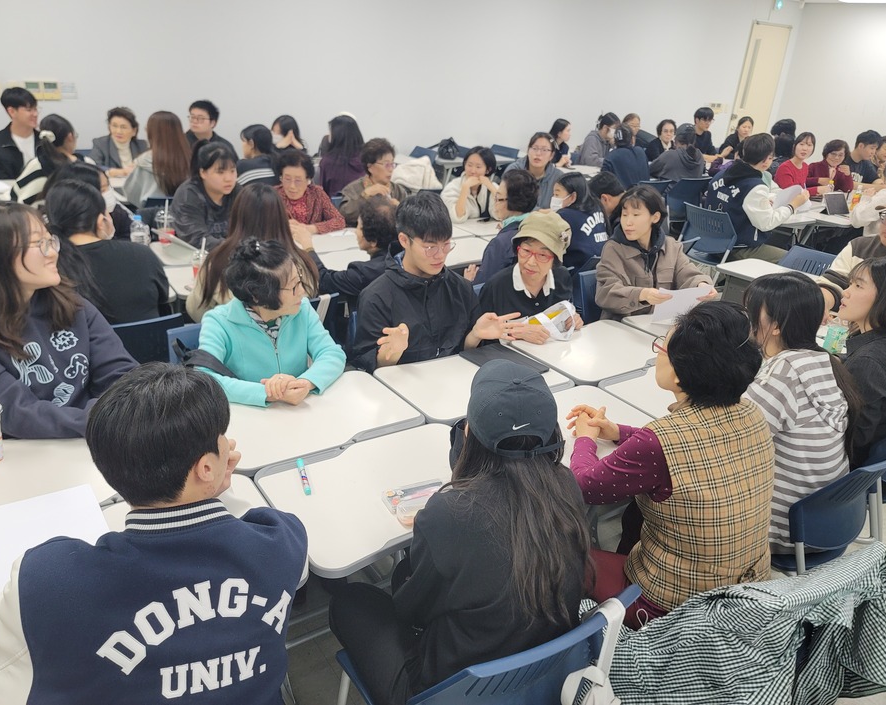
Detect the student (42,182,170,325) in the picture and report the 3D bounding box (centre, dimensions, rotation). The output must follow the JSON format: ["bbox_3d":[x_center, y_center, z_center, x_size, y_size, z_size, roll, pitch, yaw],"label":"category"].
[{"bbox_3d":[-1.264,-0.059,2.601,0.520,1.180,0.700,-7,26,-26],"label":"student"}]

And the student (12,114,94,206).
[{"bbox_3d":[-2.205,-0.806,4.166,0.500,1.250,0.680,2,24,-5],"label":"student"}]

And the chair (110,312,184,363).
[{"bbox_3d":[-1.293,0.180,2.641,0.520,0.800,0.550,-11,28,-32],"label":"chair"}]

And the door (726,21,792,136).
[{"bbox_3d":[4.521,-3.475,9.939,0.930,2.390,0.100,-11,28,-32],"label":"door"}]

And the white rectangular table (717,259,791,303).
[{"bbox_3d":[1.865,-0.086,3.886,0.430,0.720,0.610,-11,28,-32],"label":"white rectangular table"}]

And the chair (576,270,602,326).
[{"bbox_3d":[0.912,0.038,3.281,0.480,0.800,0.540,-11,29,-30],"label":"chair"}]

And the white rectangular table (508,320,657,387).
[{"bbox_3d":[0.577,0.305,2.781,0.620,0.720,0.420,-11,28,-32],"label":"white rectangular table"}]

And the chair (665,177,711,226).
[{"bbox_3d":[2.097,-1.243,6.419,0.540,0.840,0.560,-11,28,-33],"label":"chair"}]

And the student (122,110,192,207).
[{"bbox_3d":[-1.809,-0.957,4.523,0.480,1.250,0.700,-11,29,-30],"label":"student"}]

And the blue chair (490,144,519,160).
[{"bbox_3d":[0.435,-1.581,6.882,0.560,0.840,0.540,-11,28,-33],"label":"blue chair"}]

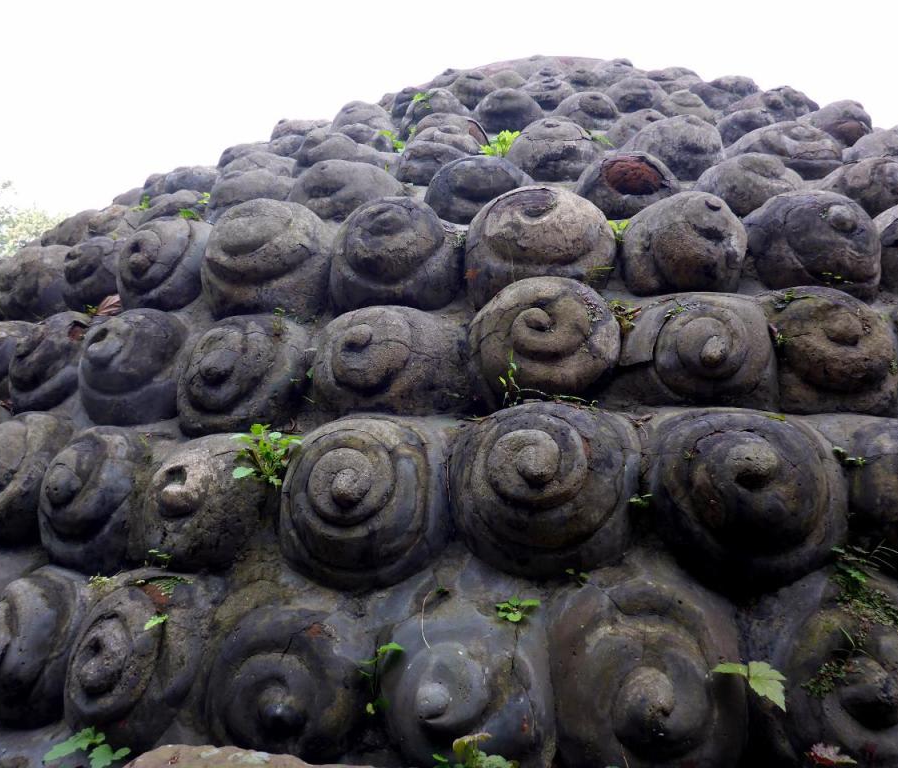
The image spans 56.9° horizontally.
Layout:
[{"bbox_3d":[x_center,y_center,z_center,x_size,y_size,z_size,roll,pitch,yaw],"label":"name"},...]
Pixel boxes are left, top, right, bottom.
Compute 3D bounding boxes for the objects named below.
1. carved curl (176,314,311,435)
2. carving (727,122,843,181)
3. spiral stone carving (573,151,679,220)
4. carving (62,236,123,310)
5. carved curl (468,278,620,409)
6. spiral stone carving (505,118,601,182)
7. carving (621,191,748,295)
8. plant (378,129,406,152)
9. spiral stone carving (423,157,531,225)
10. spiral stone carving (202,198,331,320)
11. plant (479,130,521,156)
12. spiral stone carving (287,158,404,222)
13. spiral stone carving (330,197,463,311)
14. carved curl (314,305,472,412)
[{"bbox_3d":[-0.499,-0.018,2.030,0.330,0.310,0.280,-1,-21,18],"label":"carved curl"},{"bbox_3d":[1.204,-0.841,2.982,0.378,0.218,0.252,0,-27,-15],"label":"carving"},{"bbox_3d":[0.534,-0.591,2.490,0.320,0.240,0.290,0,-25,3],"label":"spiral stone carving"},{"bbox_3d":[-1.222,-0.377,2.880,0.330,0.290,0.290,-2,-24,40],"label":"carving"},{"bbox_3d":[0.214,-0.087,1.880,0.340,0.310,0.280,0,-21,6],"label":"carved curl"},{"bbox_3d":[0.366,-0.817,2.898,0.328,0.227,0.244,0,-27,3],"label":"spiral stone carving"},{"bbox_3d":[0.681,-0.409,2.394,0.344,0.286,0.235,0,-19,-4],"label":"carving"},{"bbox_3d":[-0.211,-0.895,3.045,0.101,0.088,0.084,0,-1,12],"label":"plant"},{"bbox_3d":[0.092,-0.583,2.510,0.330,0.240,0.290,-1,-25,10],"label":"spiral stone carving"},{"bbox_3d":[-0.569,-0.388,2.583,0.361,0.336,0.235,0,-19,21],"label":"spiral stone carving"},{"bbox_3d":[0.168,-0.795,2.750,0.130,0.100,0.110,0,-3,0],"label":"plant"},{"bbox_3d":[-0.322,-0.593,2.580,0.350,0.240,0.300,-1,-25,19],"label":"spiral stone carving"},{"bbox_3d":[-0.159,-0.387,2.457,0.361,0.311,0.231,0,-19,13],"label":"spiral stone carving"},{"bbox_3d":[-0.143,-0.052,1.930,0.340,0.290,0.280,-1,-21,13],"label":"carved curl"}]

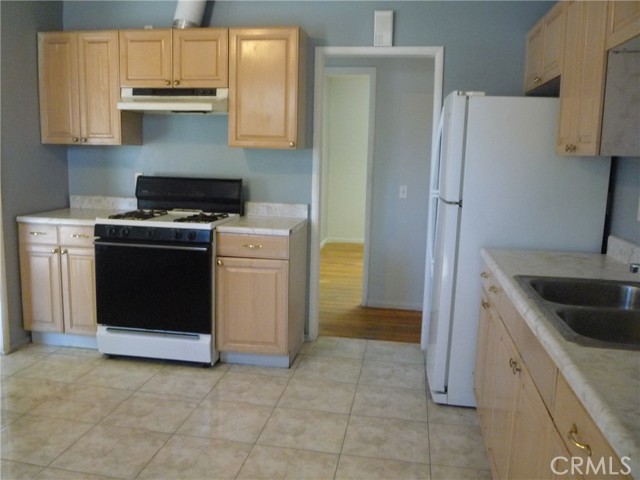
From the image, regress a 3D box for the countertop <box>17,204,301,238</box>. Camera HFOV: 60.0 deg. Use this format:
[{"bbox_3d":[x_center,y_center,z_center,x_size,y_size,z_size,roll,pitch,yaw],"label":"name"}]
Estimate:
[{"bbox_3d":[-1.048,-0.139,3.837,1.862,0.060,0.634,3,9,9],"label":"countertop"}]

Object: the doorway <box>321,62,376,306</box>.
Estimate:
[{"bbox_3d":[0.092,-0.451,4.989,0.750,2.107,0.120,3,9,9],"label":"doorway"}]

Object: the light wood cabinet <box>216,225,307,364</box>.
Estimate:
[{"bbox_3d":[-0.386,0.349,3.811,0.482,0.875,0.620,3,9,9],"label":"light wood cabinet"}]

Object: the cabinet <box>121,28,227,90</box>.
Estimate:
[{"bbox_3d":[-0.945,-1.222,3.820,0.765,0.373,0.308,3,9,9],"label":"cabinet"}]

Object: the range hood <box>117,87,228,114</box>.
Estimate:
[{"bbox_3d":[-0.963,-0.949,3.792,0.765,0.157,0.450,3,9,9],"label":"range hood"}]

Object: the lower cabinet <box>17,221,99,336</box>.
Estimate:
[{"bbox_3d":[-1.677,0.285,4.015,0.597,0.875,0.620,3,9,9],"label":"lower cabinet"}]

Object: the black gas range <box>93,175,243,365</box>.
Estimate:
[{"bbox_3d":[-1.008,0.175,3.833,0.769,1.182,0.685,3,9,11],"label":"black gas range"}]

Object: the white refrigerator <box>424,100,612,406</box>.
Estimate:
[{"bbox_3d":[1.078,0.063,3.235,0.815,1.690,0.740,3,9,9],"label":"white refrigerator"}]

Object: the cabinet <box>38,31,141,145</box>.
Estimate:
[{"bbox_3d":[-1.623,-1.066,3.956,0.600,0.756,0.308,3,9,9],"label":"cabinet"}]

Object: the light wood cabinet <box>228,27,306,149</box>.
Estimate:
[{"bbox_3d":[-0.345,-1.003,3.755,0.462,0.756,0.308,3,9,9],"label":"light wood cabinet"}]

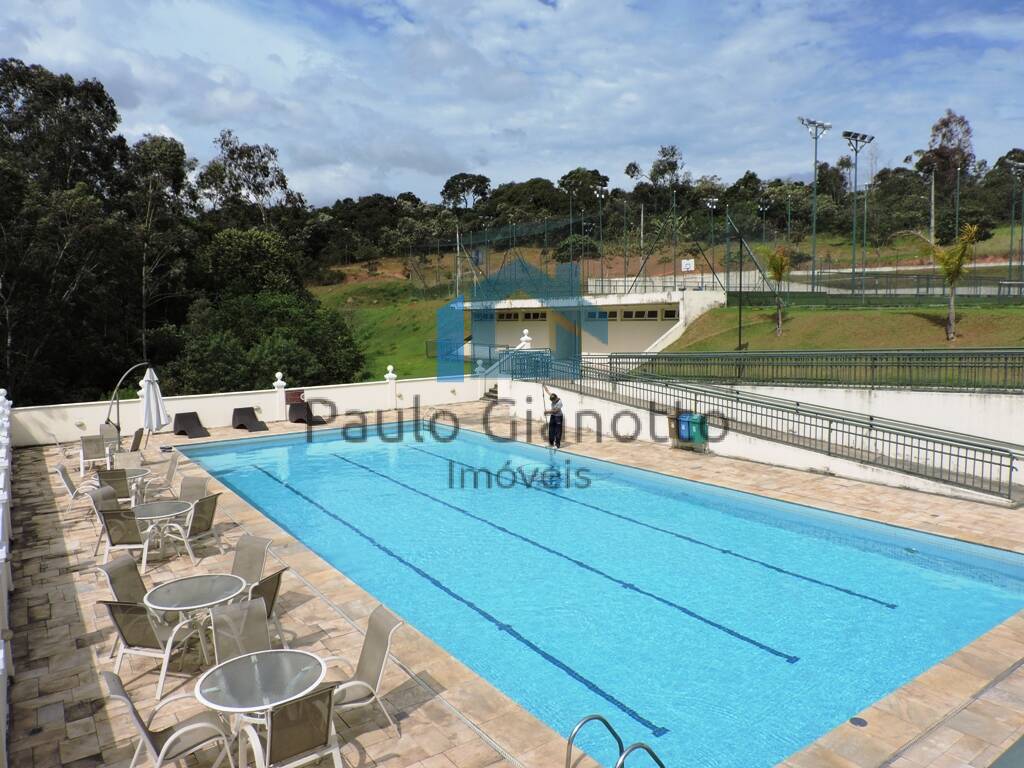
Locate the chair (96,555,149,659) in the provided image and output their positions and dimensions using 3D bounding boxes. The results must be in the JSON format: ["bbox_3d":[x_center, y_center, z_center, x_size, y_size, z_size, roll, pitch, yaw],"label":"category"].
[{"bbox_3d":[-4.441,2.682,8.570,0.710,1.060,0.600,0,6,8],"label":"chair"}]

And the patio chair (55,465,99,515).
[{"bbox_3d":[-8.300,2.015,13.677,0.740,0.990,0.590,-3,6,-20],"label":"patio chair"}]

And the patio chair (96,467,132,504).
[{"bbox_3d":[-7.333,2.019,13.339,0.600,0.970,0.790,-2,6,-10],"label":"patio chair"}]

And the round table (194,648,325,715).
[{"bbox_3d":[-2.226,3.008,6.440,1.110,0.720,1.110,-1,5,0],"label":"round table"}]

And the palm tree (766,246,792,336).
[{"bbox_3d":[9.392,-3.254,24.842,0.950,3.158,0.950,1,6,21],"label":"palm tree"}]

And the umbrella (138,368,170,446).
[{"bbox_3d":[-11.230,0.739,22.335,0.750,2.471,0.720,-5,7,-35],"label":"umbrella"}]

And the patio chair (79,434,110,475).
[{"bbox_3d":[-10.112,1.708,17.226,0.590,0.990,0.740,-4,6,-27],"label":"patio chair"}]

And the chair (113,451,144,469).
[{"bbox_3d":[-7.742,1.942,14.308,0.590,0.990,0.740,-3,6,-21],"label":"chair"}]

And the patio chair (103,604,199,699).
[{"bbox_3d":[-3.617,2.568,7.233,0.600,0.970,0.790,0,6,14],"label":"patio chair"}]

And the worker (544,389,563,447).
[{"bbox_3d":[1.214,0.962,20.493,0.520,1.780,0.500,-4,7,-38],"label":"worker"}]

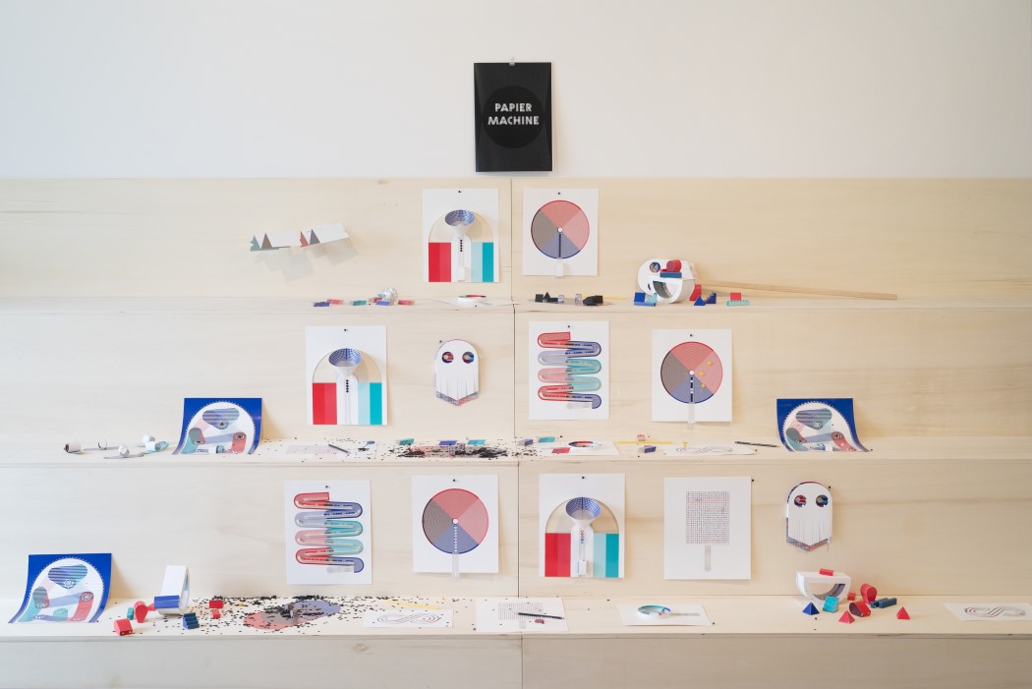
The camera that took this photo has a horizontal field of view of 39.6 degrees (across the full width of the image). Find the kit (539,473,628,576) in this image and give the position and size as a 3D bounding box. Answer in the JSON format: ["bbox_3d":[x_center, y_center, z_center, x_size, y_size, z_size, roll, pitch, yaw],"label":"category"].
[{"bbox_3d":[0.167,0.458,3.557,0.213,0.266,0.060,0,8,-1],"label":"kit"}]

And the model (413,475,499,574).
[{"bbox_3d":[-0.161,0.483,3.820,0.231,0.268,0.015,0,2,0],"label":"model"}]

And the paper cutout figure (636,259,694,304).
[{"bbox_3d":[0.455,-0.192,4.349,0.155,0.133,0.075,2,7,21],"label":"paper cutout figure"}]

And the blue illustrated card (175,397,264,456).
[{"bbox_3d":[-0.776,0.211,3.733,0.213,0.110,0.198,0,8,-1],"label":"blue illustrated card"}]

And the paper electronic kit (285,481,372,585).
[{"bbox_3d":[-0.502,0.503,3.830,0.232,0.277,0.010,0,2,0],"label":"paper electronic kit"}]

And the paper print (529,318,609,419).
[{"bbox_3d":[0.150,0.073,4.060,0.228,0.279,0.012,0,2,0],"label":"paper print"}]

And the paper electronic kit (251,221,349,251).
[{"bbox_3d":[-0.667,-0.335,4.431,0.303,0.094,0.080,0,7,-1],"label":"paper electronic kit"}]

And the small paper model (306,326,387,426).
[{"bbox_3d":[-0.512,0.101,4.312,0.243,0.302,0.075,0,8,0],"label":"small paper model"}]

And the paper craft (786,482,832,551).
[{"bbox_3d":[0.732,0.432,3.573,0.111,0.180,0.032,0,8,-1],"label":"paper craft"}]

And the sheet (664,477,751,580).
[{"bbox_3d":[0.528,0.507,3.935,0.241,0.290,0.012,0,7,-1],"label":"sheet"}]

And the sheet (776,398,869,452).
[{"bbox_3d":[0.882,0.231,4.138,0.225,0.120,0.200,0,7,-1],"label":"sheet"}]

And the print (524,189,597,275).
[{"bbox_3d":[0.127,-0.313,4.046,0.213,0.247,0.020,0,8,-1],"label":"print"}]

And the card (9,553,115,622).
[{"bbox_3d":[-1.111,0.594,3.502,0.211,0.115,0.183,0,8,-1],"label":"card"}]

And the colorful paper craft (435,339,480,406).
[{"bbox_3d":[-0.171,0.085,4.195,0.127,0.198,0.030,0,7,-1],"label":"colorful paper craft"}]

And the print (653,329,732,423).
[{"bbox_3d":[0.471,0.087,3.817,0.213,0.252,0.020,0,8,-1],"label":"print"}]

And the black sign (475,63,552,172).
[{"bbox_3d":[-0.007,-0.701,4.436,0.238,0.333,0.015,0,7,-1],"label":"black sign"}]

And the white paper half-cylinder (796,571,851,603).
[{"bbox_3d":[0.767,0.607,3.571,0.117,0.068,0.050,-1,8,-4],"label":"white paper half-cylinder"}]

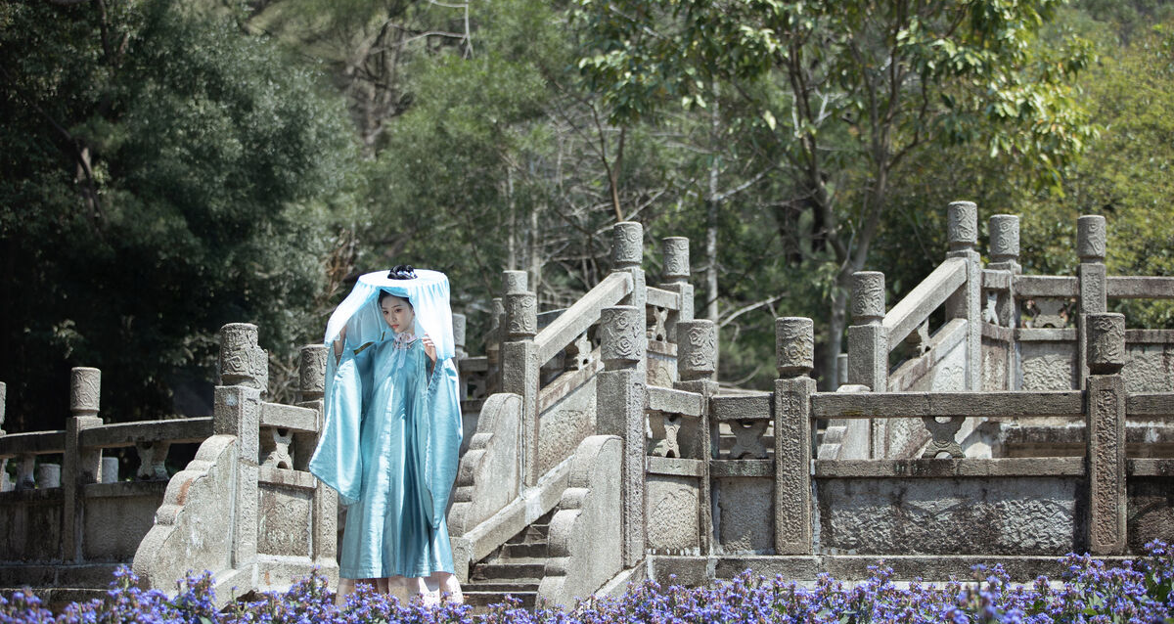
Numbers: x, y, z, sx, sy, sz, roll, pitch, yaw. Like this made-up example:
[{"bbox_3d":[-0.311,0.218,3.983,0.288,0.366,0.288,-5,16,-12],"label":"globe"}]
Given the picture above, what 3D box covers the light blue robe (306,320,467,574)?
[{"bbox_3d":[-1.005,0.702,14.350,0.730,1.255,0.460,-1,-6,6],"label":"light blue robe"}]

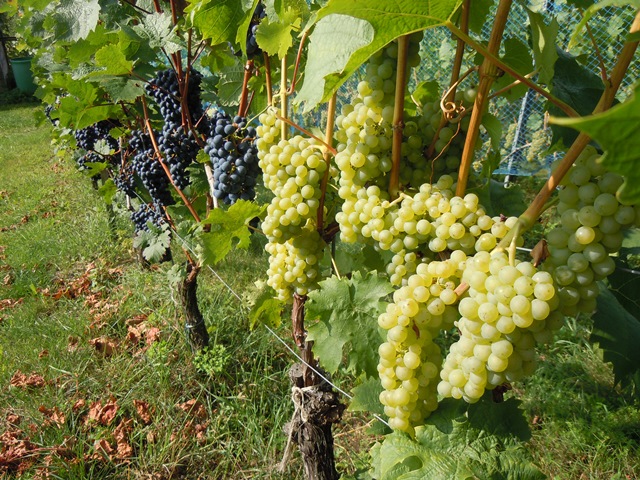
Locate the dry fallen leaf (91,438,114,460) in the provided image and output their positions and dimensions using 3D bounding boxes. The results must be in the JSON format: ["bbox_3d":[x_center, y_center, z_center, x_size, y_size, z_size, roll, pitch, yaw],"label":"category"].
[{"bbox_3d":[-0.431,0.415,1.100,0.049,0.026,0.042,-10,23,-24],"label":"dry fallen leaf"}]

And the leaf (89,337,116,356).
[{"bbox_3d":[-0.573,0.280,1.460,0.075,0.032,0.058,-9,23,-23],"label":"leaf"}]

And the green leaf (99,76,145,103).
[{"bbox_3d":[-0.458,-0.347,1.280,0.105,0.050,0.070,-7,22,-18],"label":"green leaf"}]

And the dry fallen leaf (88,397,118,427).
[{"bbox_3d":[-0.553,0.439,1.410,0.080,0.035,0.065,-5,23,-11],"label":"dry fallen leaf"}]

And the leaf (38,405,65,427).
[{"bbox_3d":[-0.675,0.443,1.400,0.070,0.030,0.055,-5,23,-11],"label":"leaf"}]

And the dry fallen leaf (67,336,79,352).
[{"bbox_3d":[-0.651,0.275,1.460,0.034,0.028,0.034,-10,23,-25],"label":"dry fallen leaf"}]

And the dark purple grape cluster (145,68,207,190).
[{"bbox_3d":[-0.344,-0.263,1.320,0.138,0.270,0.120,-5,22,-14],"label":"dark purple grape cluster"}]

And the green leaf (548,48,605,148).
[{"bbox_3d":[0.271,-0.148,0.580,0.068,0.105,0.045,7,24,17],"label":"green leaf"}]

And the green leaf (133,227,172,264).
[{"bbox_3d":[-0.576,0.019,1.920,0.125,0.115,0.055,1,23,3],"label":"green leaf"}]

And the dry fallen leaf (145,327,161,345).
[{"bbox_3d":[-0.453,0.258,1.500,0.044,0.033,0.040,-7,22,-18],"label":"dry fallen leaf"}]

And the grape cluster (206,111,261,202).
[{"bbox_3d":[-0.156,-0.147,1.000,0.100,0.168,0.090,-5,23,-11],"label":"grape cluster"}]

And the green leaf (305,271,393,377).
[{"bbox_3d":[0.036,0.105,0.700,0.112,0.130,0.050,1,21,3],"label":"green leaf"}]

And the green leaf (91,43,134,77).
[{"bbox_3d":[-0.473,-0.411,1.270,0.095,0.068,0.050,-7,22,-18],"label":"green leaf"}]

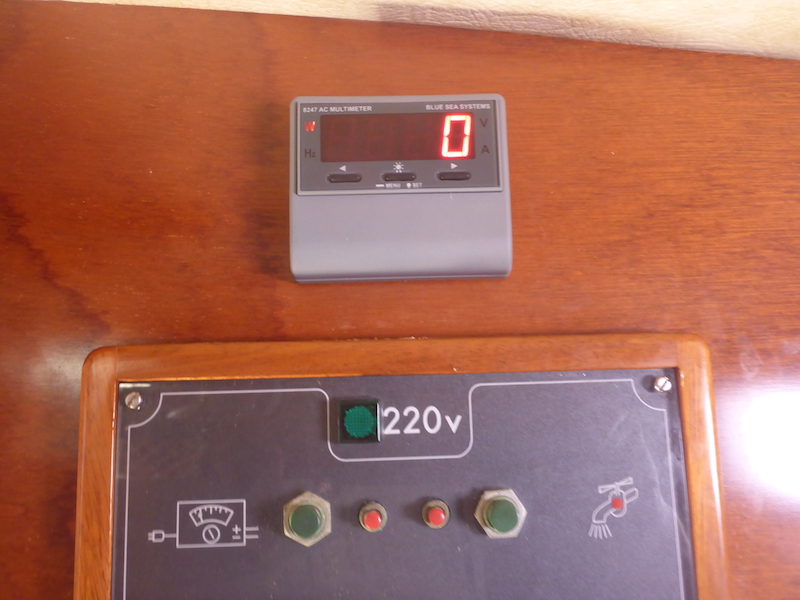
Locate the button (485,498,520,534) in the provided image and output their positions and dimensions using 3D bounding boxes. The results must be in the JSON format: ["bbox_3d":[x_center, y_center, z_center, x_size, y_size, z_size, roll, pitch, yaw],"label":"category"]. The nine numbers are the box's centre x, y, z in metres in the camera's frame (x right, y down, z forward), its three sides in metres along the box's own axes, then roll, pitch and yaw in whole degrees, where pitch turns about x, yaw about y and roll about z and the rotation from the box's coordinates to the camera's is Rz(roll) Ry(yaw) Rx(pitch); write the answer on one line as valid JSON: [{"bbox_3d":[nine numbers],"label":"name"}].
[{"bbox_3d":[0.033,0.070,0.208,0.010,0.010,0.006,-1,-9,-2],"label":"button"}]

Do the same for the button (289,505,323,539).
[{"bbox_3d":[-0.031,0.072,0.210,0.010,0.010,0.006,-1,-7,-1],"label":"button"}]

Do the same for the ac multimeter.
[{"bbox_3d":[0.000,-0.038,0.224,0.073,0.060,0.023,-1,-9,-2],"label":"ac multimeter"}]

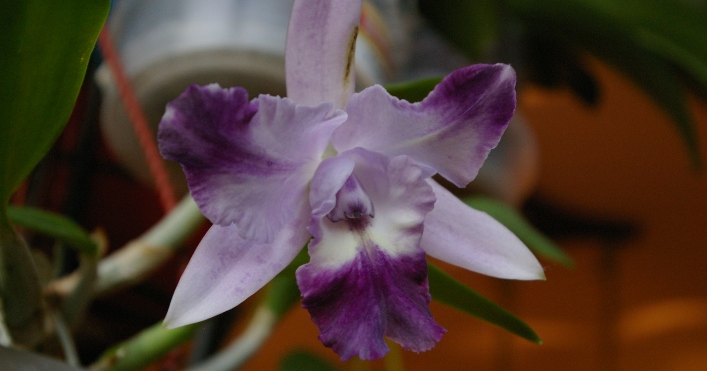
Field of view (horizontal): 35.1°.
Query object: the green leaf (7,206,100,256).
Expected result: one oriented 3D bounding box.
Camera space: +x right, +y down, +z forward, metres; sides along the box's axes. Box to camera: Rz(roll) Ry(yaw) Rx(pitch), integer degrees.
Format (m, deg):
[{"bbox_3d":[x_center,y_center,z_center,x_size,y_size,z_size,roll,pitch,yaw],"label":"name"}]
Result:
[{"bbox_3d":[-0.112,0.016,0.415,0.035,0.008,0.011,18,0,0],"label":"green leaf"}]

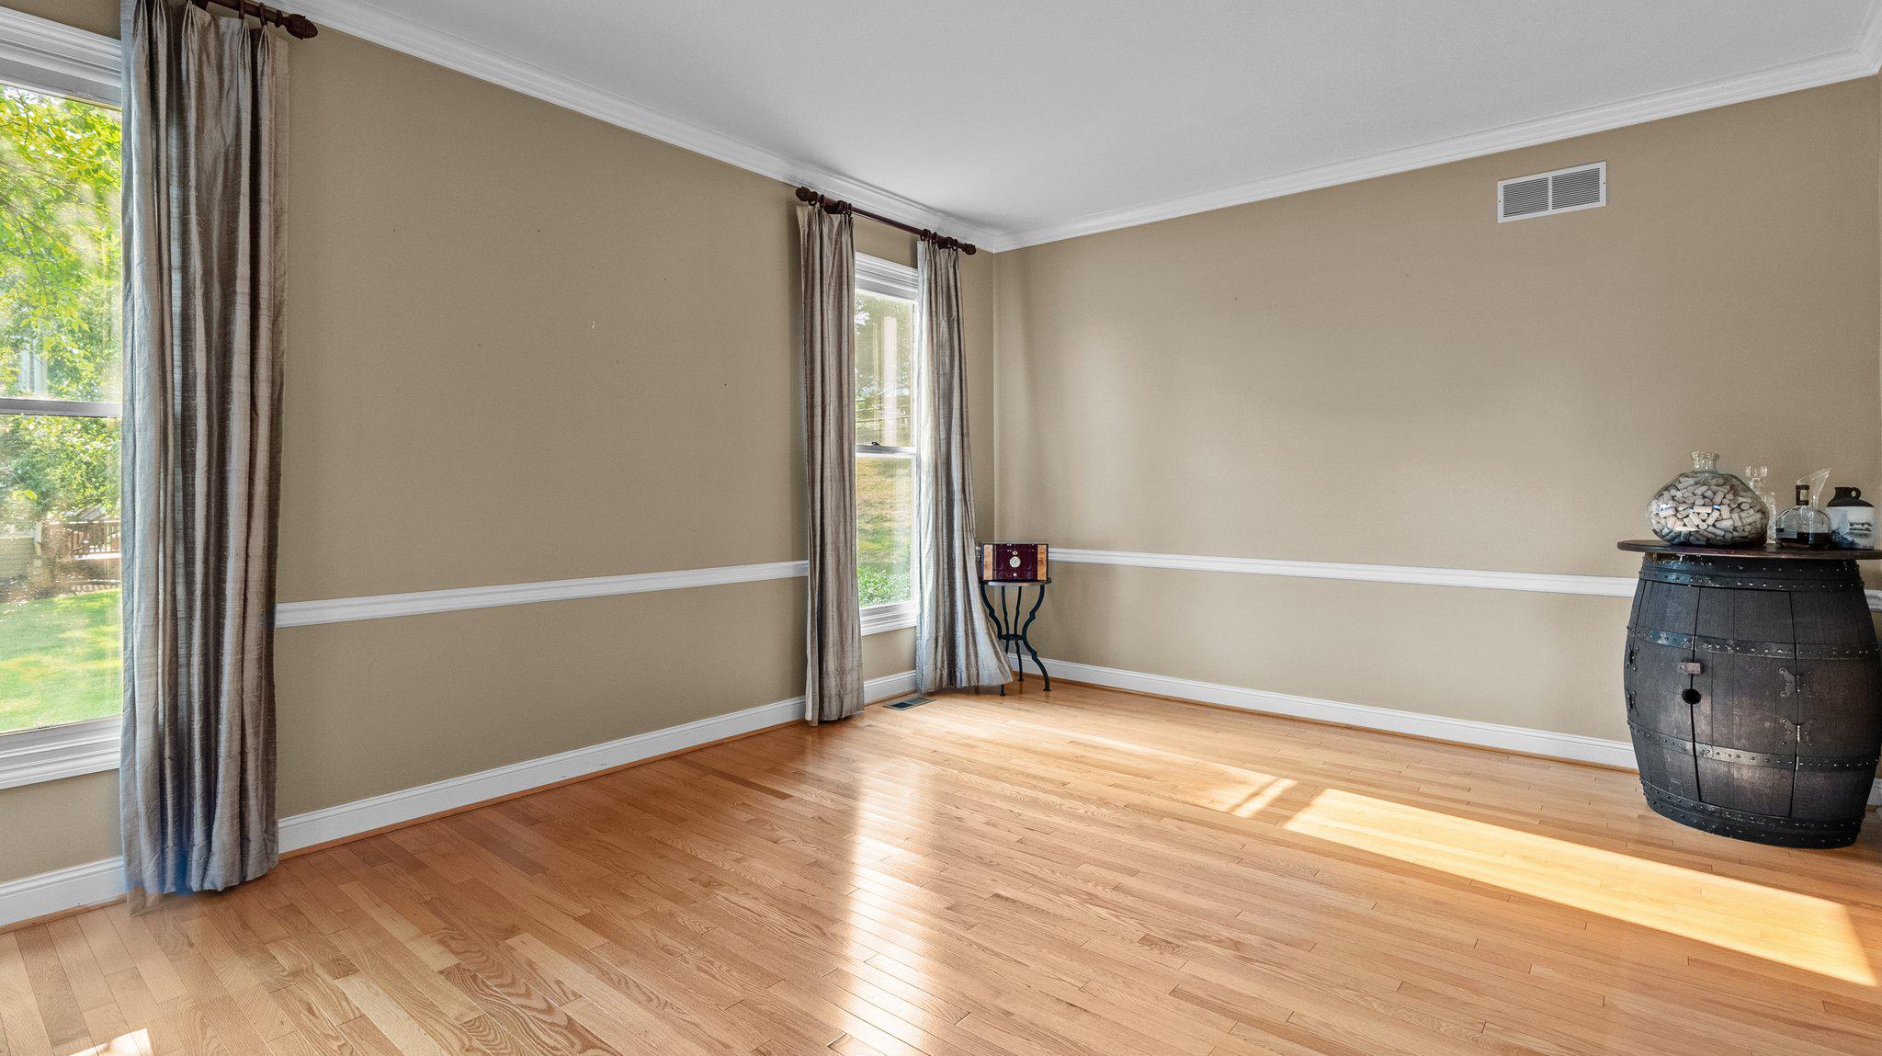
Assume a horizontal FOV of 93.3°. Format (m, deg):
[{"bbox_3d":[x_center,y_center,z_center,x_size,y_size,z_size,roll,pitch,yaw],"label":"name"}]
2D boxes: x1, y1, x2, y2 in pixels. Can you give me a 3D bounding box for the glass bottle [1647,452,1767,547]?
[{"bbox_3d":[2.798,-0.107,3.250,0.335,0.335,0.335,1,2,40],"label":"glass bottle"}]

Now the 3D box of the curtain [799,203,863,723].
[{"bbox_3d":[-0.549,-0.320,4.481,0.140,2.560,0.380,1,2,40],"label":"curtain"}]

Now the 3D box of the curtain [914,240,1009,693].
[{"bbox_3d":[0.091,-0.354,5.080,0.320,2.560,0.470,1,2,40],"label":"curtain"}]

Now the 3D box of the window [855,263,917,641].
[{"bbox_3d":[-0.332,-0.456,4.919,0.110,2.060,0.870,1,2,40],"label":"window"}]

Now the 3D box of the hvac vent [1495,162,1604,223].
[{"bbox_3d":[2.606,-1.430,3.800,0.385,0.184,0.025,1,2,40],"label":"hvac vent"}]

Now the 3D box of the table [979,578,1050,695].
[{"bbox_3d":[0.417,0.621,5.155,0.420,0.615,0.420,0,1,0],"label":"table"}]

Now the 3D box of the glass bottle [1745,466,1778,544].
[{"bbox_3d":[3.016,-0.084,3.280,0.105,0.280,0.105,1,2,40],"label":"glass bottle"}]

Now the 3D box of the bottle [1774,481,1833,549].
[{"bbox_3d":[3.003,-0.040,3.090,0.135,0.217,0.140,-1,2,-41],"label":"bottle"}]

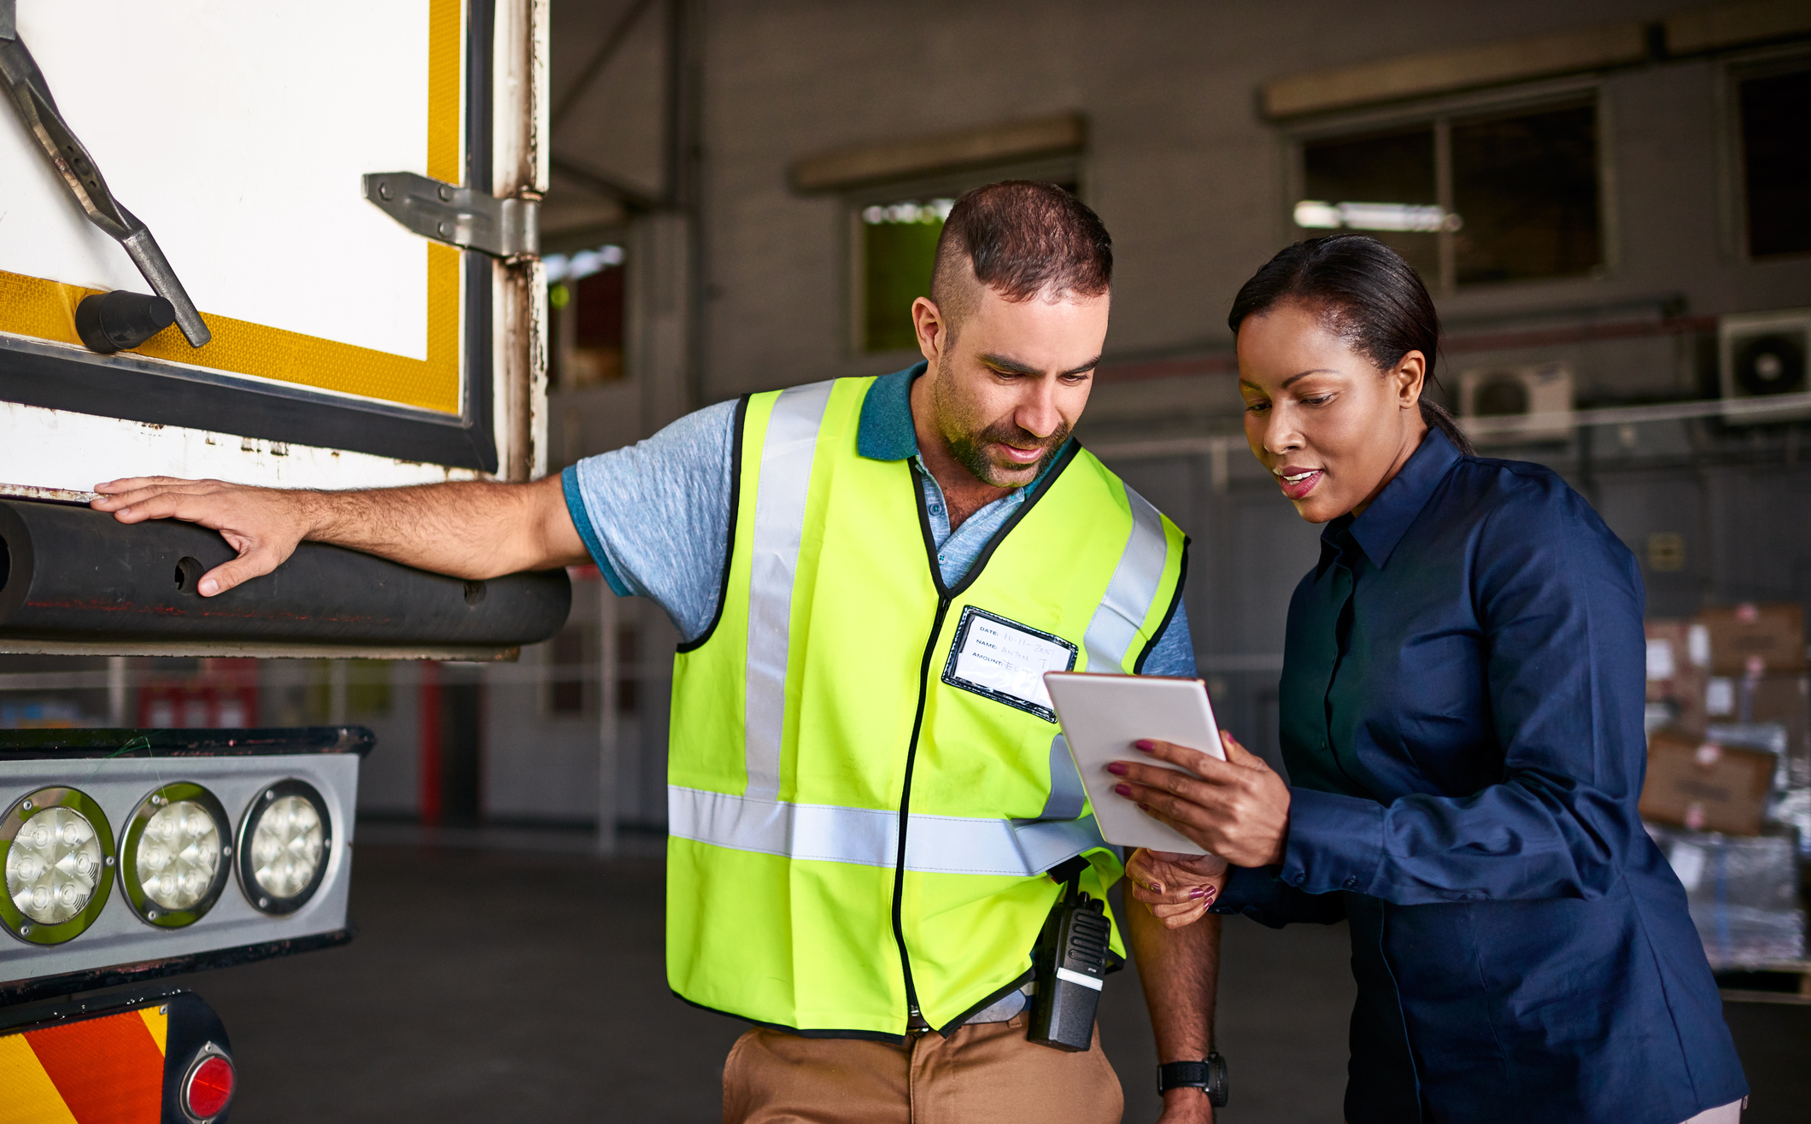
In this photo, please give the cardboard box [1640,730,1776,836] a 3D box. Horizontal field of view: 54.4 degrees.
[{"bbox_3d":[3.244,0.906,7.120,0.450,0.305,0.320,9,0,26],"label":"cardboard box"}]

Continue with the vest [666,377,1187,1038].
[{"bbox_3d":[0.020,0.123,1.710,0.480,0.615,0.310,4,-1,-5],"label":"vest"}]

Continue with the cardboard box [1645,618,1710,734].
[{"bbox_3d":[3.200,0.506,7.627,0.440,0.480,0.420,-3,-5,33],"label":"cardboard box"}]

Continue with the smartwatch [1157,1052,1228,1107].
[{"bbox_3d":[0.263,0.472,1.610,0.066,0.048,0.066,-3,-17,11],"label":"smartwatch"}]

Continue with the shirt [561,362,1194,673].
[{"bbox_3d":[-0.018,0.130,1.715,0.610,0.640,0.290,4,-1,-5],"label":"shirt"}]

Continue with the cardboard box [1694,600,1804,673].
[{"bbox_3d":[3.968,0.361,8.250,0.450,0.305,0.320,-6,-6,26],"label":"cardboard box"}]

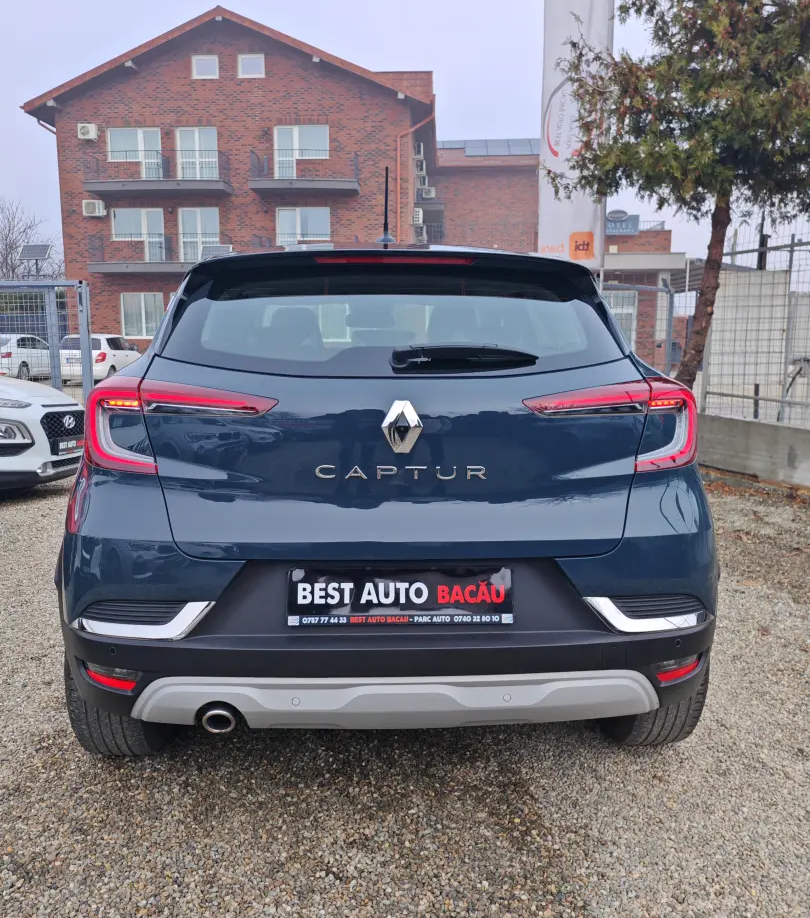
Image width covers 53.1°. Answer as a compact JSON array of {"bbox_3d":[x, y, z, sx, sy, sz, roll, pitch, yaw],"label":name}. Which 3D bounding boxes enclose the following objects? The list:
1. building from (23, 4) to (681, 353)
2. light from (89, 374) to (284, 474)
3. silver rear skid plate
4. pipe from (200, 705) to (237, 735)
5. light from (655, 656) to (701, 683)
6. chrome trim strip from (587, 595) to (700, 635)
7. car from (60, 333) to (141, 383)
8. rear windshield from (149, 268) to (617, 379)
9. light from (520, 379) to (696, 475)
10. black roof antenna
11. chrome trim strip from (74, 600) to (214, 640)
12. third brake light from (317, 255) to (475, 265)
[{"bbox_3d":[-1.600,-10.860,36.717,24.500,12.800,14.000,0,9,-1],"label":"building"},{"bbox_3d":[-0.542,-0.088,1.952,0.500,0.235,0.260,1,9,4],"label":"light"},{"bbox_3d":[-0.011,0.560,1.926,1.310,0.155,0.170,0,9,-3],"label":"silver rear skid plate"},{"bbox_3d":[-0.440,0.608,1.950,0.082,0.068,0.140,0,9,-3],"label":"pipe"},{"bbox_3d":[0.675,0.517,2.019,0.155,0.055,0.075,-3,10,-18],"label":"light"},{"bbox_3d":[0.580,0.364,1.953,0.345,0.100,0.130,-2,9,-10],"label":"chrome trim strip"},{"bbox_3d":[-9.744,-3.394,27.016,1.680,1.540,4.100,1,9,5],"label":"car"},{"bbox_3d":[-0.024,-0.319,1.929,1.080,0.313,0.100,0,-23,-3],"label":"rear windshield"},{"bbox_3d":[0.505,-0.091,1.985,0.500,0.212,0.240,-1,10,-8],"label":"light"},{"bbox_3d":[-0.053,-0.735,2.350,0.060,0.225,0.150,0,9,-3],"label":"black roof antenna"},{"bbox_3d":[-0.613,0.364,1.877,0.360,0.082,0.093,1,9,5],"label":"chrome trim strip"},{"bbox_3d":[-0.026,-0.468,1.909,0.385,0.023,0.040,0,9,-3],"label":"third brake light"}]

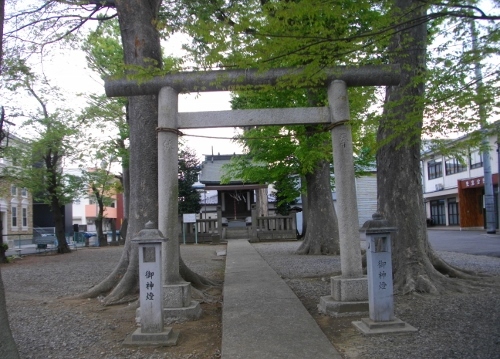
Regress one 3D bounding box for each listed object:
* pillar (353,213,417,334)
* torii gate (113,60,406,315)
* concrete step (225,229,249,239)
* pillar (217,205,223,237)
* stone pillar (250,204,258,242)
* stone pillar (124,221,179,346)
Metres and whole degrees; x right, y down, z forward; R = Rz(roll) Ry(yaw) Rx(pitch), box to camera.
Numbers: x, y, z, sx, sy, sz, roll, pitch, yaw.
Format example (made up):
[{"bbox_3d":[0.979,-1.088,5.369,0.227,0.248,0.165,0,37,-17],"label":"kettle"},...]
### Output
[{"bbox_3d":[1.590,1.104,5.662,0.610,1.371,0.610,-2,-5,-3],"label":"pillar"},{"bbox_3d":[0.090,0.151,6.800,4.466,3.581,0.860,-2,-5,-1],"label":"torii gate"},{"bbox_3d":[-0.820,3.362,28.674,1.400,0.600,0.700,-2,-5,-2],"label":"concrete step"},{"bbox_3d":[-1.873,2.682,28.252,0.320,2.184,0.320,-2,-5,-2],"label":"pillar"},{"bbox_3d":[0.238,2.672,28.286,0.380,2.283,0.380,-2,-5,-2],"label":"stone pillar"},{"bbox_3d":[-1.166,1.204,5.583,0.610,1.400,0.610,-2,-5,-3],"label":"stone pillar"}]

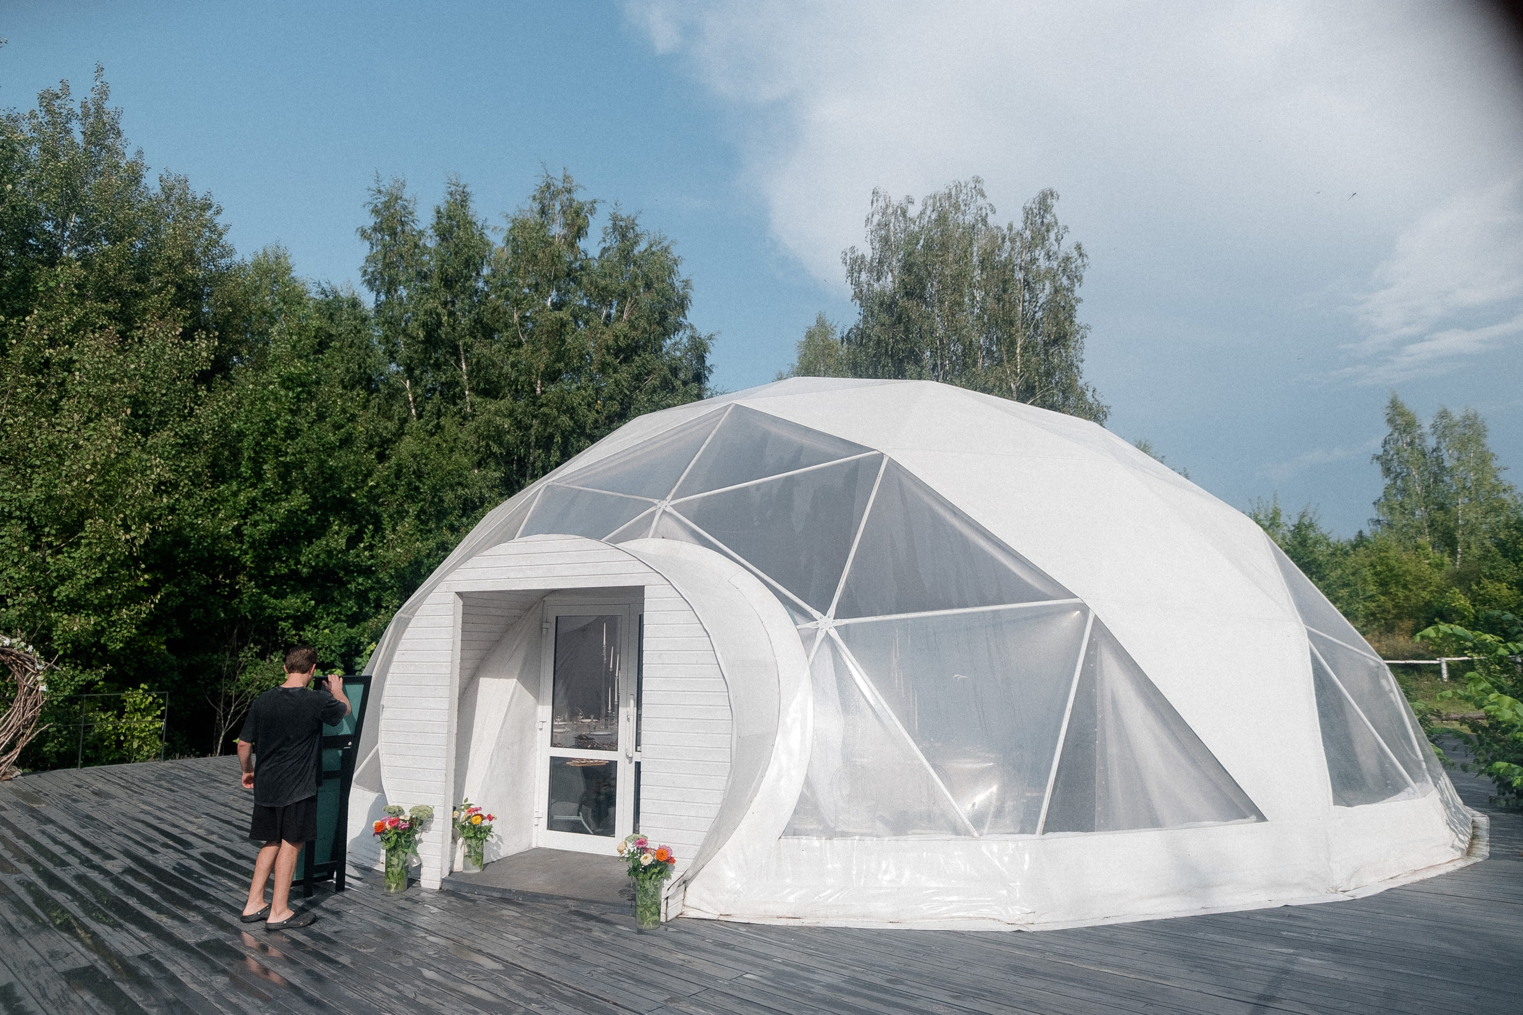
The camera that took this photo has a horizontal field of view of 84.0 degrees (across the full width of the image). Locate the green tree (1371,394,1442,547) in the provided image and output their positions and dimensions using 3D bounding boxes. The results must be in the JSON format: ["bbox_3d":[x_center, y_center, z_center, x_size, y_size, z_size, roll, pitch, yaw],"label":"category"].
[{"bbox_3d":[39.400,1.475,50.395,3.800,17.070,3.800,-8,-12,38],"label":"green tree"}]

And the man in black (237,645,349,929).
[{"bbox_3d":[-3.114,1.803,5.633,0.630,1.740,0.500,-2,-10,12],"label":"man in black"}]

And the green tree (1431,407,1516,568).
[{"bbox_3d":[42.914,1.912,50.321,4.400,16.150,4.400,-8,-12,40],"label":"green tree"}]

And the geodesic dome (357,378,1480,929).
[{"bbox_3d":[1.184,1.023,12.522,14.000,5.470,14.000,-4,-10,23],"label":"geodesic dome"}]

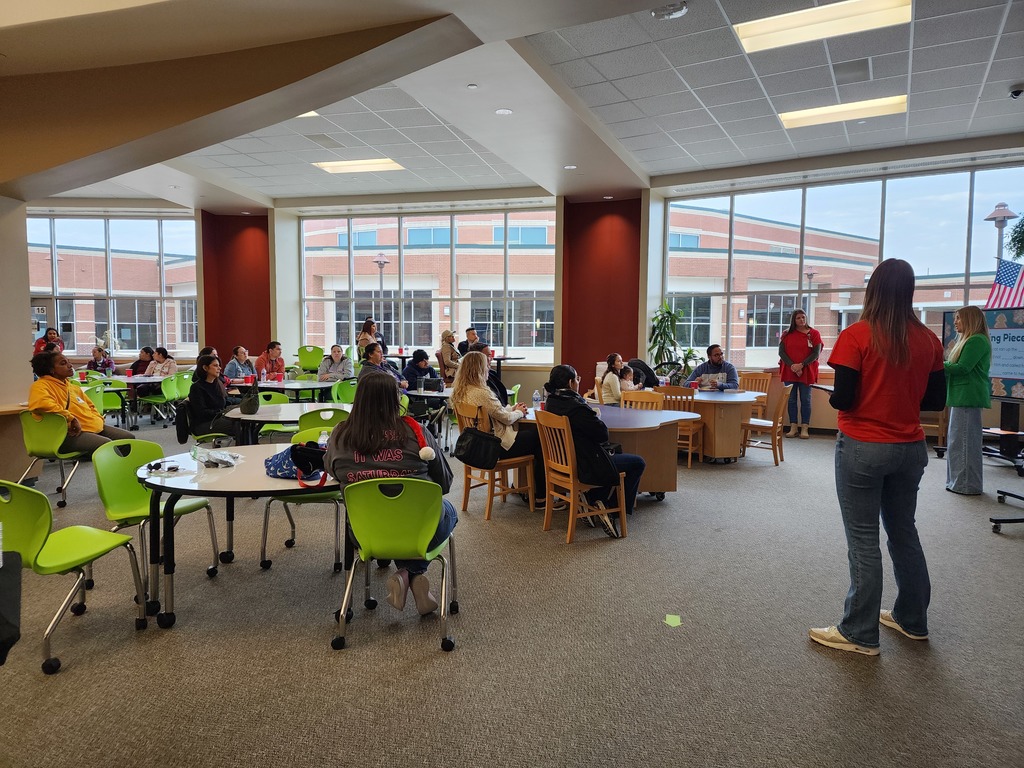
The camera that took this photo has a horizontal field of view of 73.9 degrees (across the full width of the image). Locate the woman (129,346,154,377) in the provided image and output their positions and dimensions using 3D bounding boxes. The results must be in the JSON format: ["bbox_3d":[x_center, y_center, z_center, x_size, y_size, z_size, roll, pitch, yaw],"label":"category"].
[{"bbox_3d":[-6.080,-0.034,11.128,0.480,1.150,0.700,3,5,37],"label":"woman"}]

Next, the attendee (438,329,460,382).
[{"bbox_3d":[-0.829,-0.258,10.909,0.740,1.230,0.520,1,4,14],"label":"attendee"}]

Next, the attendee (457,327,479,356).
[{"bbox_3d":[-0.579,-0.306,11.356,0.740,1.265,0.520,2,5,30],"label":"attendee"}]

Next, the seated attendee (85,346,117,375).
[{"bbox_3d":[-6.470,-0.015,10.750,0.480,1.180,0.640,-1,4,-19],"label":"seated attendee"}]

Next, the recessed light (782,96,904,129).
[{"bbox_3d":[3.526,-2.909,7.258,1.200,0.090,0.600,3,5,29],"label":"recessed light"}]

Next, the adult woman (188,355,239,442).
[{"bbox_3d":[-2.742,0.308,6.400,0.660,1.190,0.470,-1,4,-14],"label":"adult woman"}]

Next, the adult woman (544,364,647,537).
[{"bbox_3d":[0.589,0.449,4.695,0.680,1.160,0.500,-2,5,-22],"label":"adult woman"}]

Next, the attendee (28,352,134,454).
[{"bbox_3d":[-3.681,0.357,5.860,0.850,1.250,0.580,-1,4,-16],"label":"attendee"}]

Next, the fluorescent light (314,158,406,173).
[{"bbox_3d":[-2.172,-3.116,9.648,1.200,0.100,0.610,1,4,13],"label":"fluorescent light"}]

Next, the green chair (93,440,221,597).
[{"bbox_3d":[-2.020,0.716,3.767,0.531,0.766,0.490,3,5,29],"label":"green chair"}]

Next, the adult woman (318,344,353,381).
[{"bbox_3d":[-2.473,0.056,9.486,0.531,1.185,0.633,1,4,0],"label":"adult woman"}]

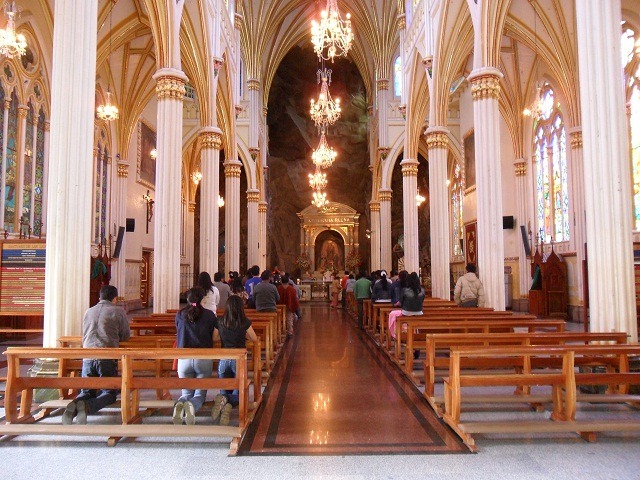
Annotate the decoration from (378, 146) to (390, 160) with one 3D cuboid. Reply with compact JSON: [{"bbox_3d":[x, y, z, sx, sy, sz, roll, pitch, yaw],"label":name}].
[{"bbox_3d":[3.513,-4.712,27.191,0.532,0.751,0.608,0,-4,-1],"label":"decoration"}]

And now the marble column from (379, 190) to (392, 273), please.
[{"bbox_3d":[3.449,0.306,25.677,0.740,5.948,0.740,0,-4,-1],"label":"marble column"}]

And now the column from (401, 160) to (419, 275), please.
[{"bbox_3d":[3.540,-0.153,19.269,0.740,5.948,0.740,0,-4,-1],"label":"column"}]

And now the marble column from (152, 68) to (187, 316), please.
[{"bbox_3d":[-3.392,-0.845,11.157,0.760,6.136,0.760,0,-4,-1],"label":"marble column"}]

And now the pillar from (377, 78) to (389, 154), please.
[{"bbox_3d":[3.505,-6.801,27.335,0.578,4.188,0.638,0,-4,-1],"label":"pillar"}]

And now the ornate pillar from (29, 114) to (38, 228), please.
[{"bbox_3d":[-8.187,-1.930,14.263,0.137,3.197,0.481,0,-4,-1],"label":"ornate pillar"}]

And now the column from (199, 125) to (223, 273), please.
[{"bbox_3d":[-3.294,-0.426,14.929,0.740,5.948,0.740,0,-4,-1],"label":"column"}]

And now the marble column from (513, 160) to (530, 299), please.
[{"bbox_3d":[8.178,-0.413,20.179,0.517,5.842,0.547,0,-4,-1],"label":"marble column"}]

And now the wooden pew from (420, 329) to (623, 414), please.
[{"bbox_3d":[2.433,1.498,5.675,2.386,0.821,0.699,0,-4,-1],"label":"wooden pew"}]

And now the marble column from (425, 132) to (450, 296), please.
[{"bbox_3d":[3.600,-0.456,15.029,0.740,5.948,0.740,0,-4,-1],"label":"marble column"}]

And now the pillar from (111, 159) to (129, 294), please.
[{"bbox_3d":[-7.930,-0.348,19.952,0.517,5.735,0.547,0,-4,-1],"label":"pillar"}]

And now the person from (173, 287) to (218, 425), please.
[{"bbox_3d":[-1.342,1.191,5.380,0.460,1.340,0.820,-1,-4,6],"label":"person"}]

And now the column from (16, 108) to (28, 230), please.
[{"bbox_3d":[-7.641,-1.866,12.835,0.220,3.308,0.230,0,-4,-1],"label":"column"}]

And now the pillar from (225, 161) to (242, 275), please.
[{"bbox_3d":[-3.354,-0.123,19.169,0.740,5.948,0.740,0,-4,-1],"label":"pillar"}]

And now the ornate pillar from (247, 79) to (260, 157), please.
[{"bbox_3d":[-3.573,-6.666,27.228,0.578,4.393,0.669,0,-4,-1],"label":"ornate pillar"}]

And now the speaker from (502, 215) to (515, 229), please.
[{"bbox_3d":[7.630,-0.695,20.173,0.400,0.530,0.360,-2,-4,23],"label":"speaker"}]

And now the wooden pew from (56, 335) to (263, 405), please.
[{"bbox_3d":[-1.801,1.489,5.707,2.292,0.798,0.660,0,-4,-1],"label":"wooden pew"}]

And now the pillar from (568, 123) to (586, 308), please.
[{"bbox_3d":[7.824,-0.723,15.108,0.420,5.433,0.520,0,-4,-1],"label":"pillar"}]

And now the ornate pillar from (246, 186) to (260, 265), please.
[{"bbox_3d":[-3.610,0.214,26.935,0.699,6.042,0.699,0,-4,-1],"label":"ornate pillar"}]

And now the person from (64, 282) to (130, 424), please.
[{"bbox_3d":[-2.372,1.183,5.396,0.580,1.370,0.860,-1,-4,9],"label":"person"}]

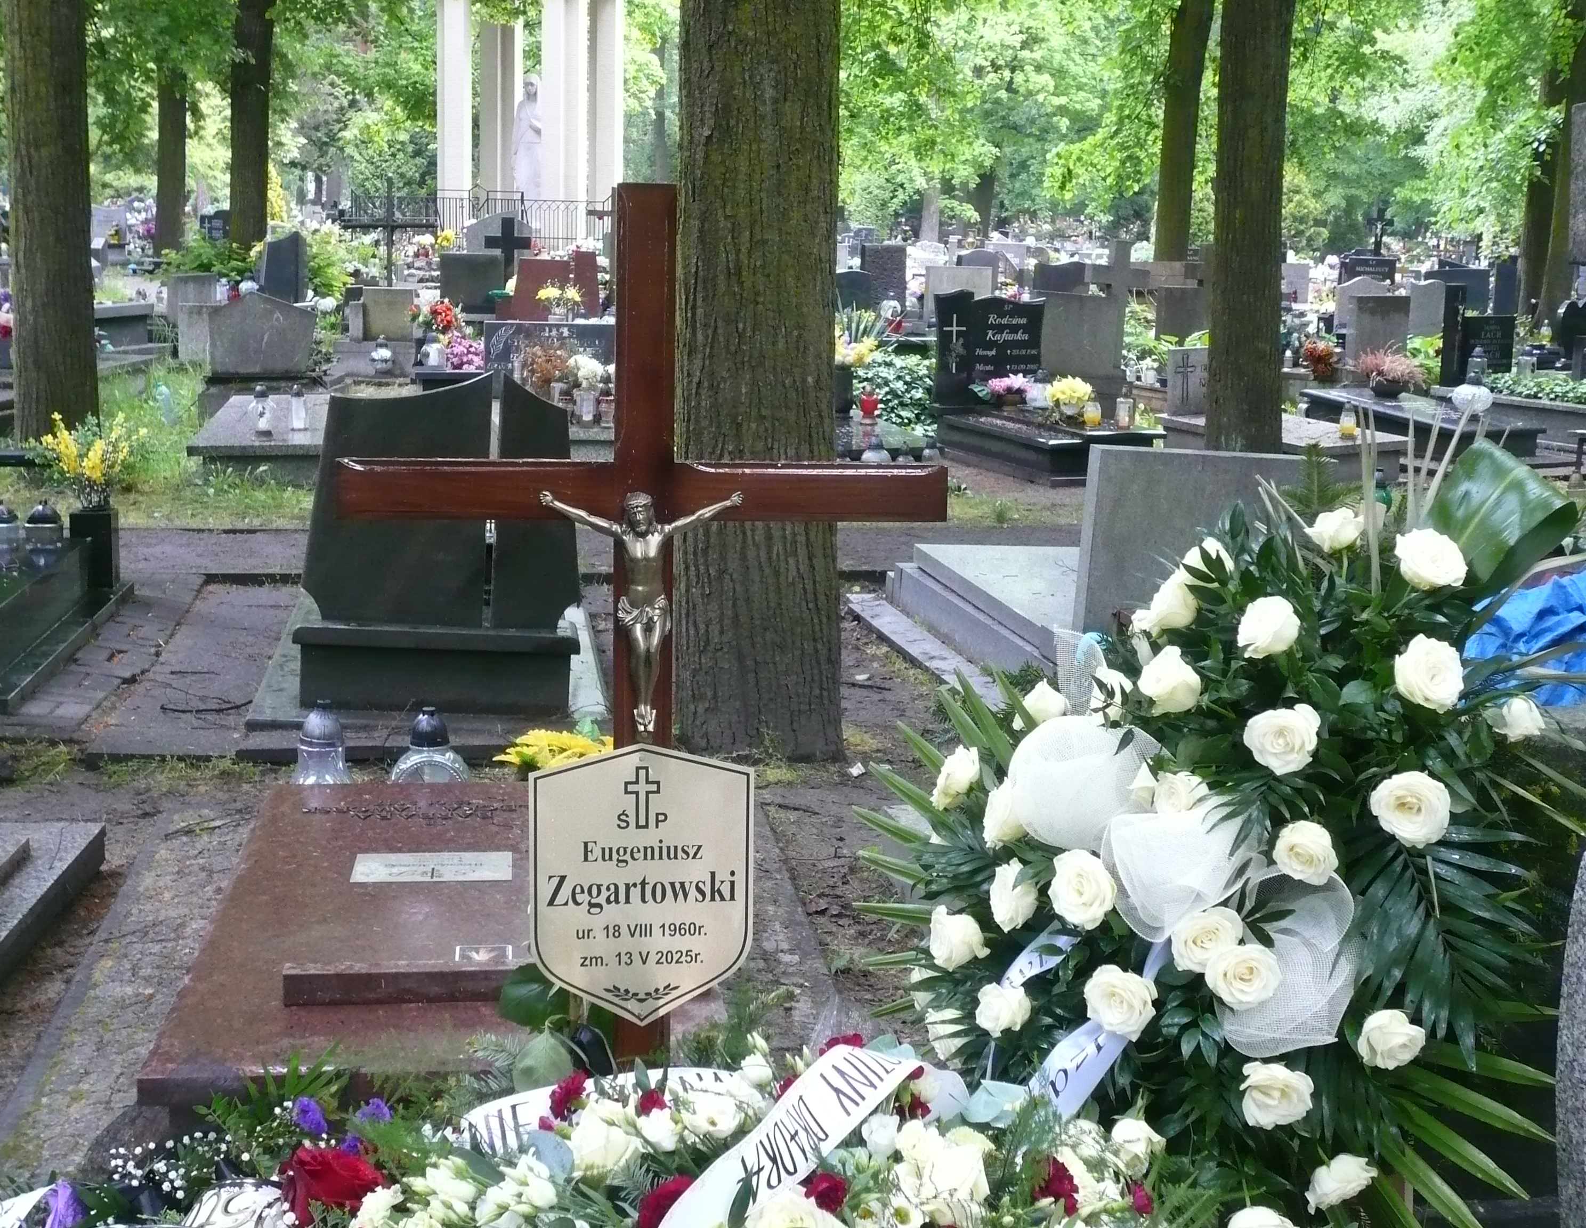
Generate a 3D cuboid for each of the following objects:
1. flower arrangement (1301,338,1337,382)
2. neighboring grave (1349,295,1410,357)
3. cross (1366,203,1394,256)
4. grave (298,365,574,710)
[{"bbox_3d":[4.306,-2.077,17.800,0.260,0.340,0.260,0,10,-5],"label":"flower arrangement"},{"bbox_3d":[4.803,-2.318,17.800,0.460,0.590,0.190,-1,11,-9],"label":"neighboring grave"},{"bbox_3d":[8.905,-5.811,33.000,0.410,0.850,0.130,-1,11,-9],"label":"cross"},{"bbox_3d":[-1.033,-0.199,6.310,0.800,0.960,0.280,2,11,-10],"label":"grave"}]

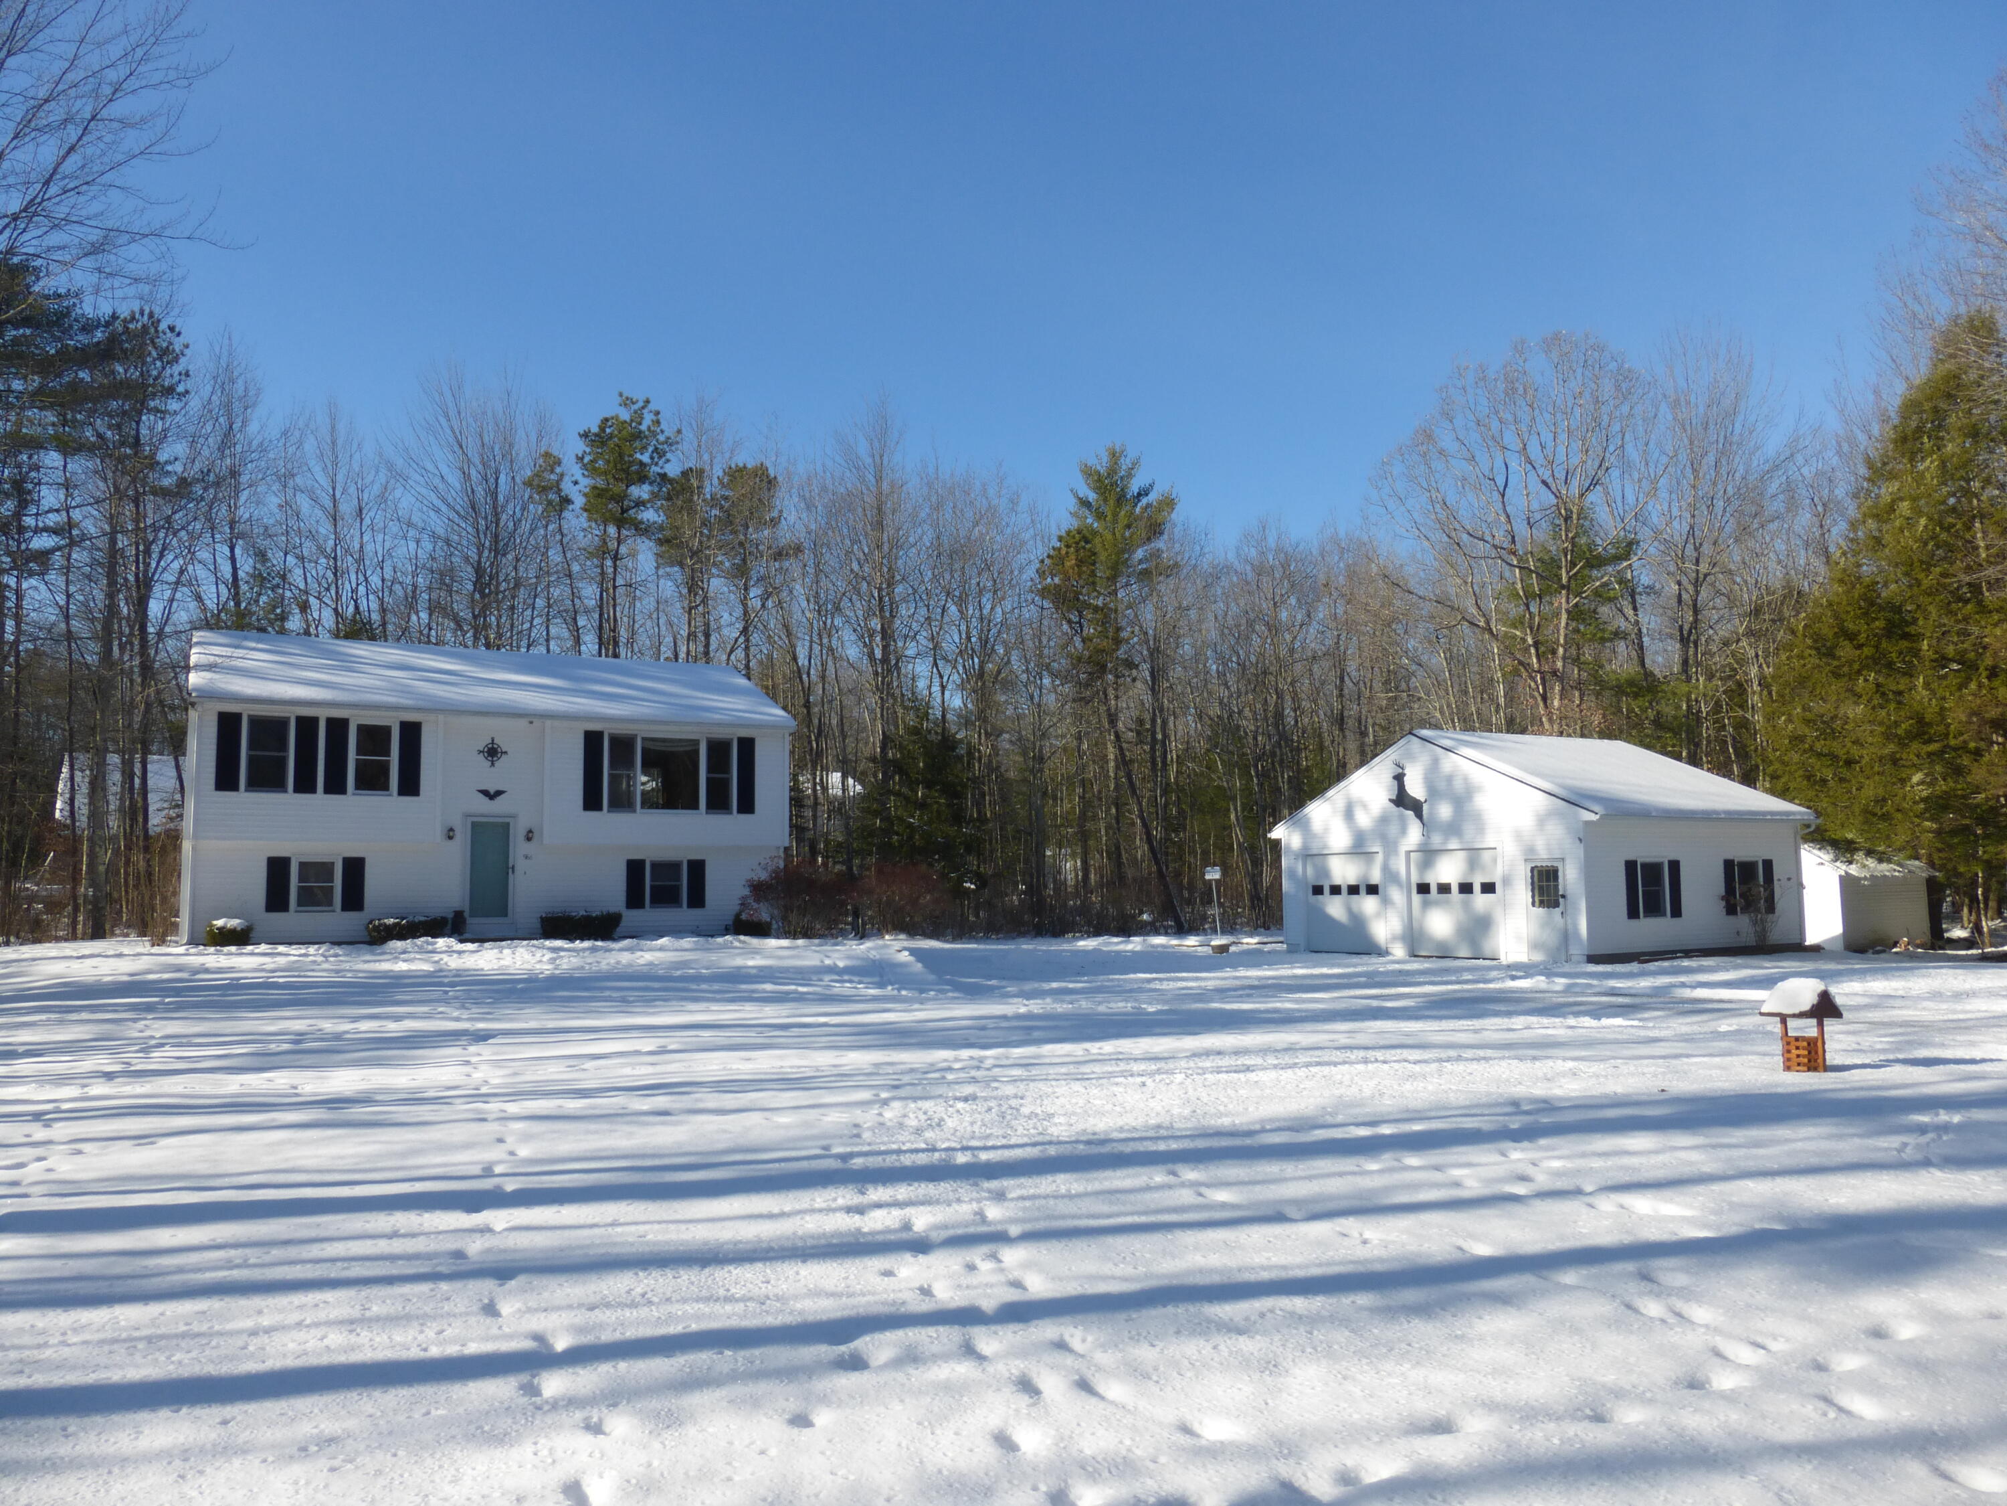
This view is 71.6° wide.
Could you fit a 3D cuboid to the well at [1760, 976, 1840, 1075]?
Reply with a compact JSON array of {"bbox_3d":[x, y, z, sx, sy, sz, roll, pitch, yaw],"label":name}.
[{"bbox_3d":[7.115,2.410,12.400,0.506,0.815,0.432,2,-6,-26],"label":"well"}]

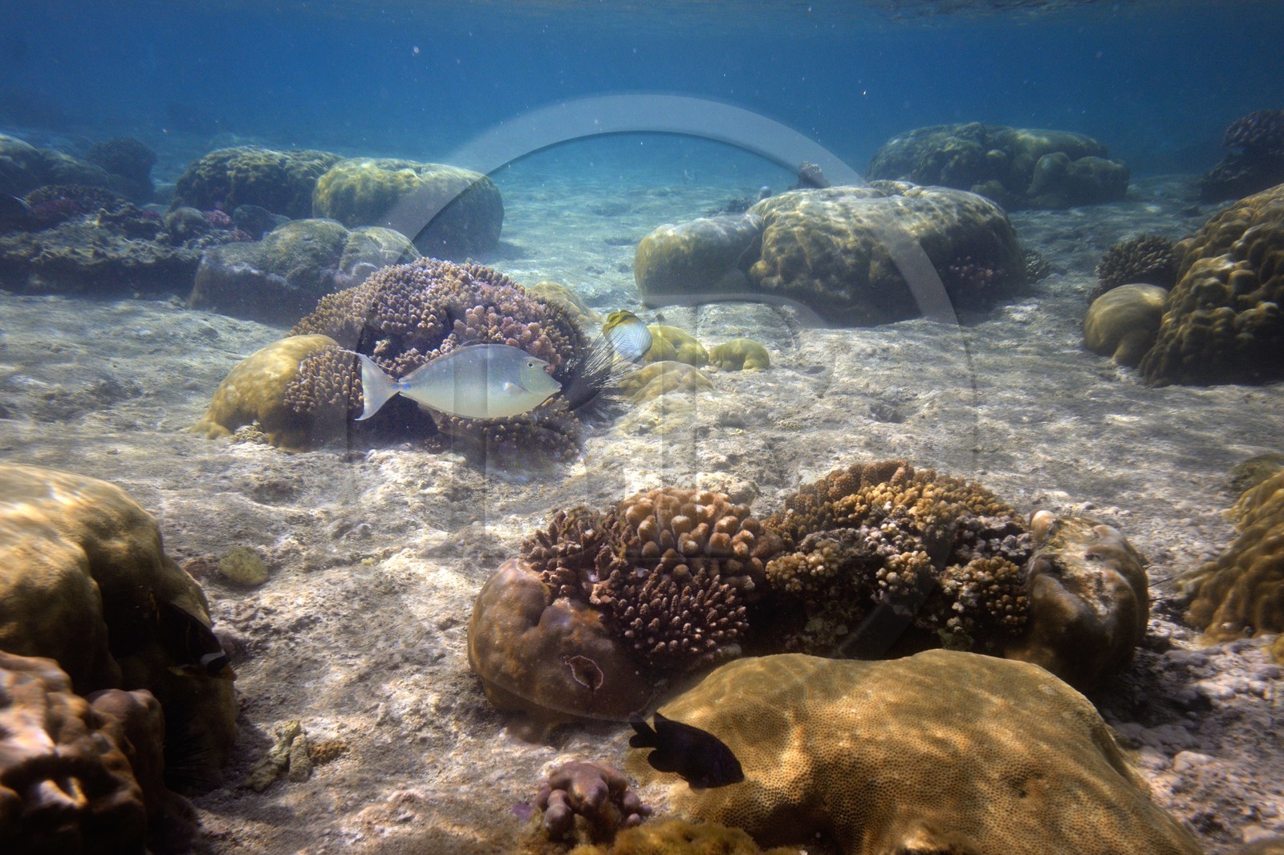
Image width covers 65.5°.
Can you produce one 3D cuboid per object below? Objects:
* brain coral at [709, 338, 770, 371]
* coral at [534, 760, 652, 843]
[{"bbox_3d":[0.259,-0.196,2.650,0.165,0.082,0.140,2,18,5],"label":"brain coral"},{"bbox_3d":[-0.048,0.362,0.985,0.115,0.060,0.105,-1,18,-3],"label":"coral"}]

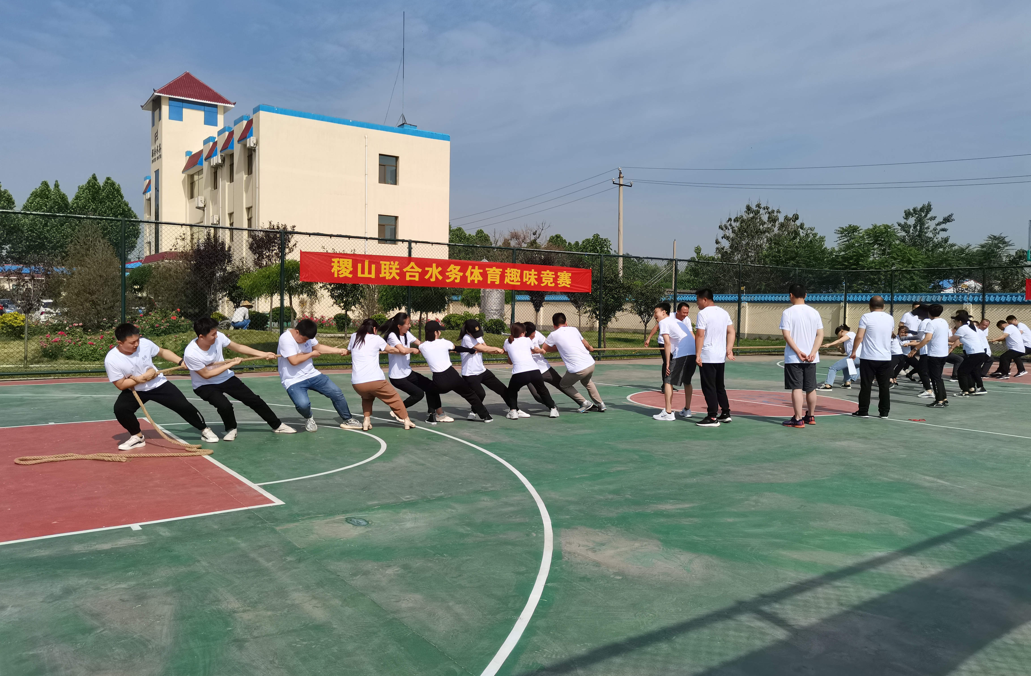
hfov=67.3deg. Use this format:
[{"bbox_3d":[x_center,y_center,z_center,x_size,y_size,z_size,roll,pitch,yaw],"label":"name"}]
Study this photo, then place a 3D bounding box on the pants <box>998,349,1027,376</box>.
[{"bbox_3d":[11.382,0.439,17.750,0.560,0.650,0.420,1,2,13],"label":"pants"}]

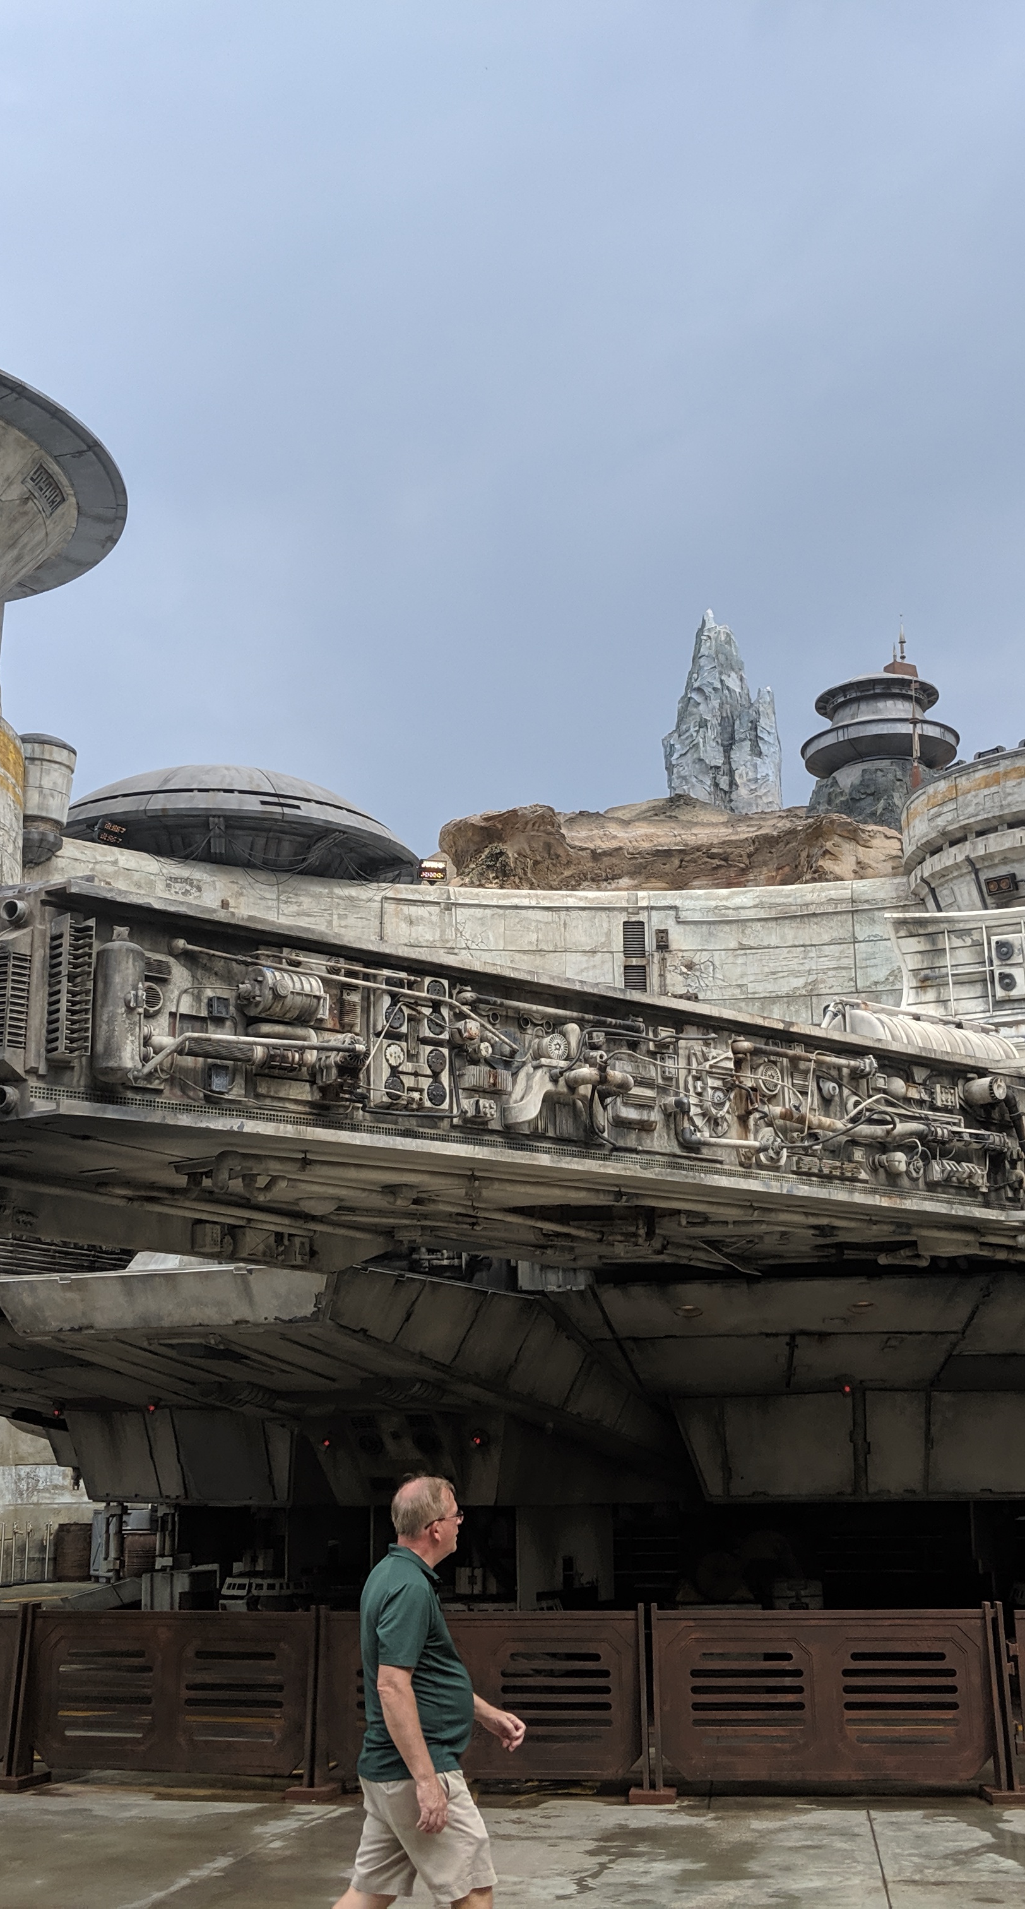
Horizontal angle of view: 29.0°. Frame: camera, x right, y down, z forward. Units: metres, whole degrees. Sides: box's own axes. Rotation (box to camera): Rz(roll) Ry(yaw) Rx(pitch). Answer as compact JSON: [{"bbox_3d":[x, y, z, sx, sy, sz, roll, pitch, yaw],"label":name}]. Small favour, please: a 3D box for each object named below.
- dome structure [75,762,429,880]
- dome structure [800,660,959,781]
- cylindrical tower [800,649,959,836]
[{"bbox_3d":[-6.983,-2.031,47.697,9.900,2.900,9.900,2,-15,-8],"label":"dome structure"},{"bbox_3d":[11.492,-7.458,62.251,4.863,3.600,4.863,-3,-15,11],"label":"dome structure"},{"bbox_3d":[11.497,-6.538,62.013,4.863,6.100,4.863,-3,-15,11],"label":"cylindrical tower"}]

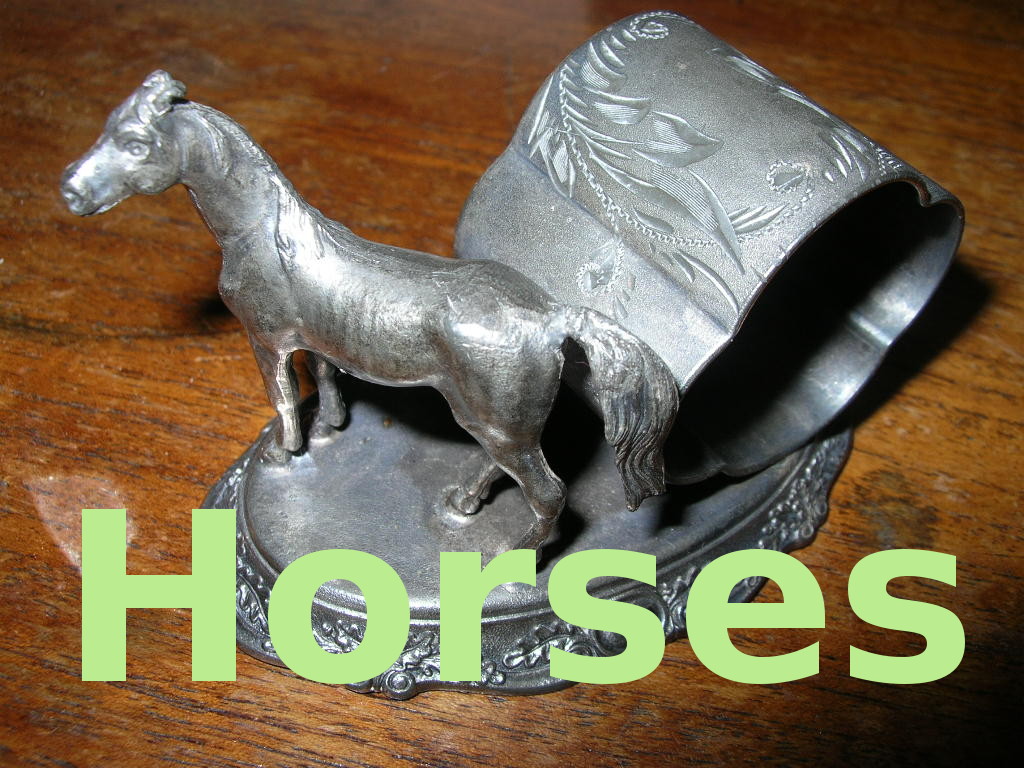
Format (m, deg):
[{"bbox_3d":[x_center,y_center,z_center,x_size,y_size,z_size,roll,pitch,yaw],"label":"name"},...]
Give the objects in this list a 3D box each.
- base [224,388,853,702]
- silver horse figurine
[{"bbox_3d":[0.004,0.009,0.145,0.094,0.009,0.061,-17,51,-14],"label":"base"},{"bbox_3d":[-0.015,-0.005,0.114,0.067,0.058,0.016,18,51,15],"label":"silver horse figurine"}]

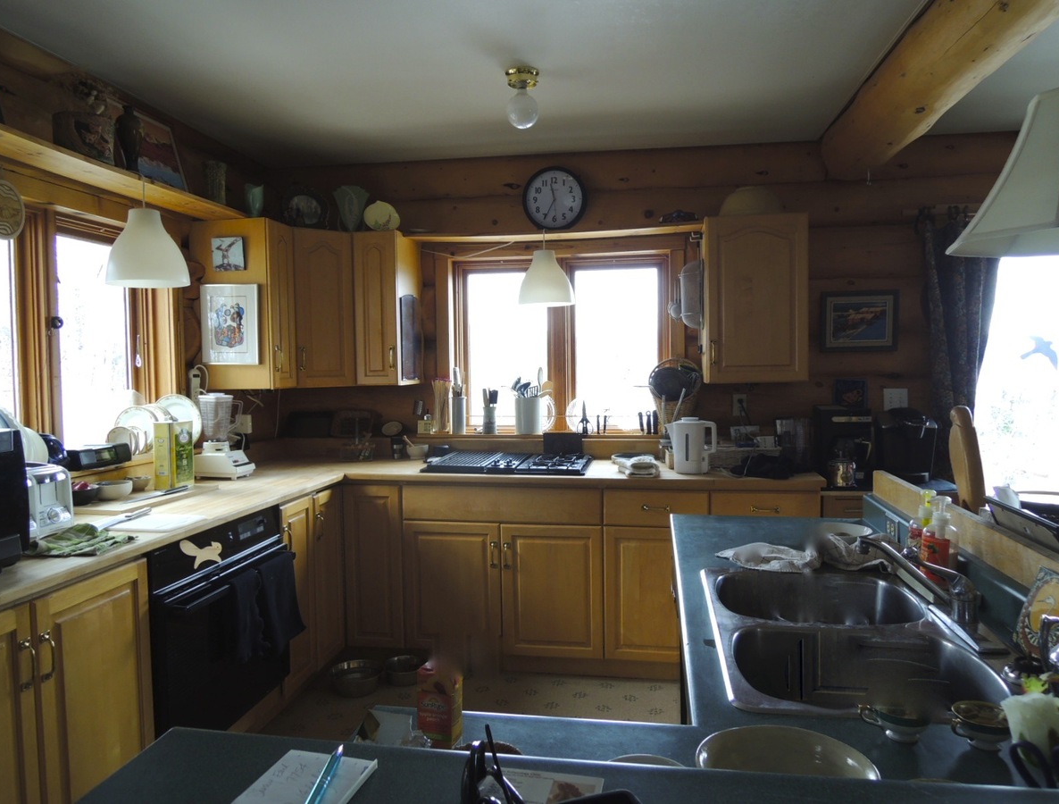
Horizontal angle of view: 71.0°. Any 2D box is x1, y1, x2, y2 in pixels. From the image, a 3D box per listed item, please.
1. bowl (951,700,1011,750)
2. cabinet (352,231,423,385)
[{"bbox_3d":[0.574,0.411,0.936,0.080,0.041,0.078,0,2,10],"label":"bowl"},{"bbox_3d":[-0.743,-0.477,3.899,0.214,0.778,0.330,0,2,10],"label":"cabinet"}]

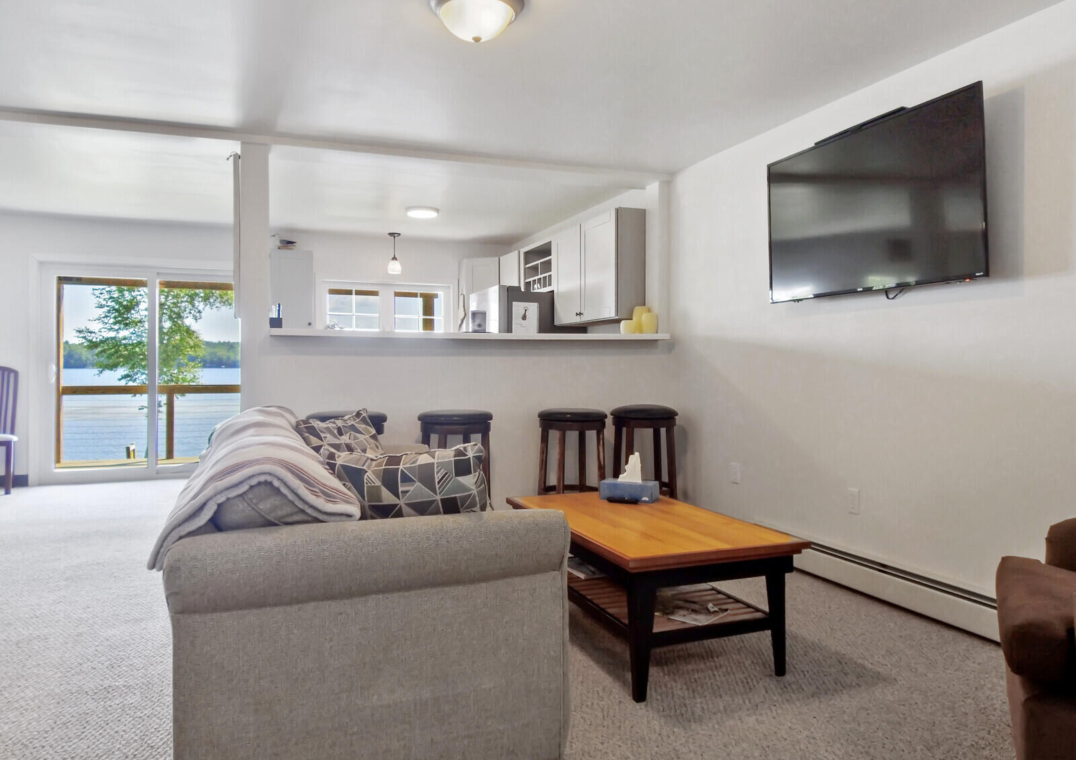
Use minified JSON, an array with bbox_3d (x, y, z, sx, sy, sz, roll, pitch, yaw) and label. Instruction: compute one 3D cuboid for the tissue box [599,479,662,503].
[{"bbox_3d":[0.394,0.473,2.927,0.227,0.075,0.112,0,2,26],"label":"tissue box"}]

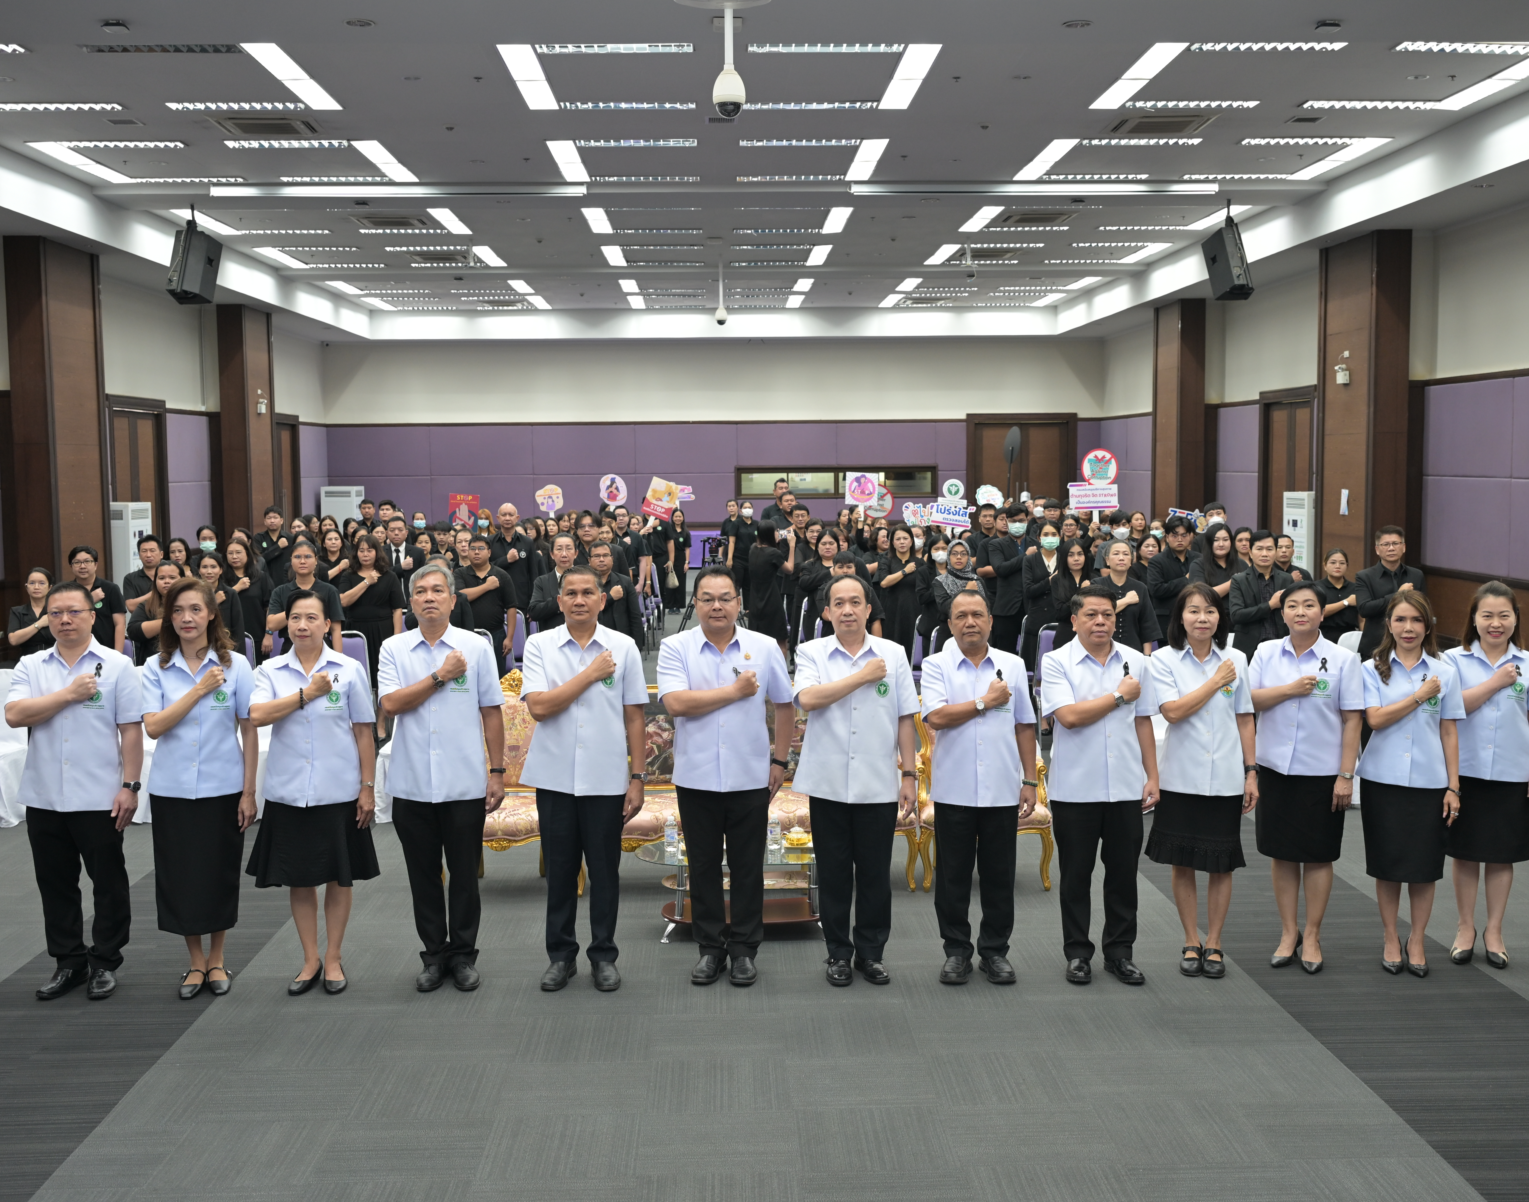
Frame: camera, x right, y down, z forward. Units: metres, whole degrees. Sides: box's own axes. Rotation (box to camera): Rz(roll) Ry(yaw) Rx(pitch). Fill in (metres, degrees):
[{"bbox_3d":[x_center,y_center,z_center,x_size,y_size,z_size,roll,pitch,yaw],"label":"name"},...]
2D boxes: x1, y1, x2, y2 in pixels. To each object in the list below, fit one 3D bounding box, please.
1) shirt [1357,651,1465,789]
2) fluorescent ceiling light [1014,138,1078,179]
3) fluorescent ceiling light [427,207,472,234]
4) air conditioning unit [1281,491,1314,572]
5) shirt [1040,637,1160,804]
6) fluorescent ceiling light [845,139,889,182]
[{"bbox_3d":[2.763,0.505,7.058,0.470,0.575,0.270,1,5,17],"label":"shirt"},{"bbox_3d":[3.015,-4.733,17.771,0.280,0.080,2.380,0,5,-2],"label":"fluorescent ceiling light"},{"bbox_3d":[-4.078,-4.957,21.507,0.270,0.090,2.280,-1,5,-2],"label":"fluorescent ceiling light"},{"bbox_3d":[7.252,-0.544,21.678,0.620,1.777,0.580,-1,5,-11],"label":"air conditioning unit"},{"bbox_3d":[1.414,0.500,6.949,0.514,0.691,0.290,-1,5,-10],"label":"shirt"},{"bbox_3d":[1.071,-4.642,17.459,0.260,0.080,2.369,-1,5,-2],"label":"fluorescent ceiling light"}]

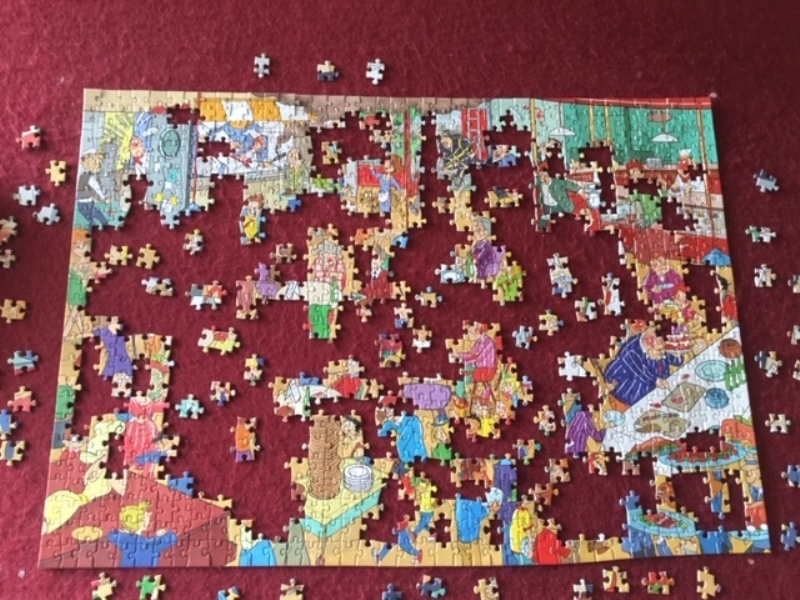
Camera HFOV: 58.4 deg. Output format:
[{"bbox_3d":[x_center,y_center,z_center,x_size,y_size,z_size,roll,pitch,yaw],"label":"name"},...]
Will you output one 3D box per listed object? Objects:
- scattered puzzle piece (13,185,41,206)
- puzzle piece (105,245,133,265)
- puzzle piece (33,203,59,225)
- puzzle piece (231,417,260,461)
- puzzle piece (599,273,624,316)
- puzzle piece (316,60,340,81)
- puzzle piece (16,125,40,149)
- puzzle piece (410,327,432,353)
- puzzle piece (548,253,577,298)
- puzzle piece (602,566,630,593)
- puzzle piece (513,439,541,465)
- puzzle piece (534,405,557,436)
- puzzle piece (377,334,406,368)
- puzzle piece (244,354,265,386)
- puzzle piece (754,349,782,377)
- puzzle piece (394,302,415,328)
[{"bbox_3d":[-0.380,-0.106,0.730,0.027,0.003,0.022,-6,77,-4],"label":"scattered puzzle piece"},{"bbox_3d":[-0.284,-0.045,0.724,0.028,0.002,0.021,1,77,-3],"label":"puzzle piece"},{"bbox_3d":[-0.357,-0.088,0.727,0.027,0.002,0.023,12,76,0],"label":"puzzle piece"},{"bbox_3d":[-0.148,0.133,0.684,0.028,0.003,0.042,-1,77,-3],"label":"puzzle piece"},{"bbox_3d":[0.218,-0.006,0.741,0.028,0.002,0.046,3,77,-2],"label":"puzzle piece"},{"bbox_3d":[-0.079,-0.251,0.784,0.023,0.002,0.025,1,76,-3],"label":"puzzle piece"},{"bbox_3d":[-0.386,-0.169,0.745,0.024,0.003,0.024,-11,77,-5],"label":"puzzle piece"},{"bbox_3d":[0.021,0.039,0.715,0.019,0.002,0.029,6,76,-1],"label":"puzzle piece"},{"bbox_3d":[0.169,-0.025,0.743,0.029,0.002,0.049,-4,77,-4],"label":"puzzle piece"},{"bbox_3d":[0.203,0.263,0.676,0.025,0.002,0.023,1,77,-3],"label":"puzzle piece"},{"bbox_3d":[0.123,0.148,0.697,0.028,0.002,0.024,2,76,-2],"label":"puzzle piece"},{"bbox_3d":[0.141,0.118,0.702,0.022,0.002,0.030,1,76,-3],"label":"puzzle piece"},{"bbox_3d":[-0.010,0.050,0.714,0.030,0.002,0.033,1,76,-3],"label":"puzzle piece"},{"bbox_3d":[-0.143,0.068,0.700,0.017,0.003,0.031,5,76,-2],"label":"puzzle piece"},{"bbox_3d":[0.376,0.066,0.732,0.028,0.002,0.027,4,77,-2],"label":"puzzle piece"},{"bbox_3d":[0.004,0.015,0.720,0.020,0.002,0.025,0,76,-3],"label":"puzzle piece"}]

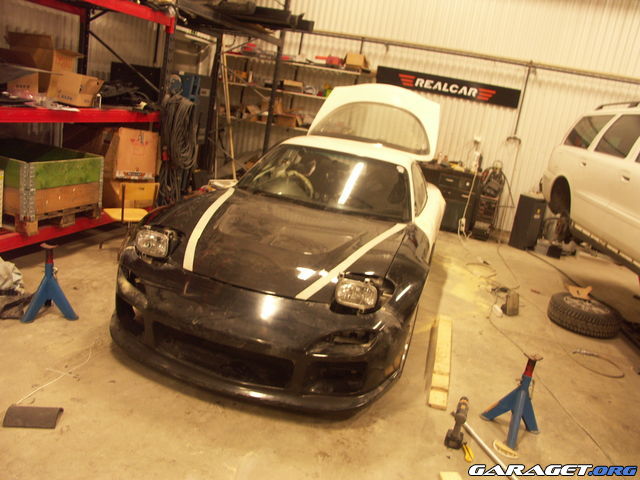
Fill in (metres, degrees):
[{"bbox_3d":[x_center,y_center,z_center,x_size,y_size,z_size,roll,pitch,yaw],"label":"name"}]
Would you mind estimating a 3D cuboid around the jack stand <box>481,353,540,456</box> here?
[{"bbox_3d":[1.068,0.836,2.730,0.296,0.460,0.231,13,15,12],"label":"jack stand"}]

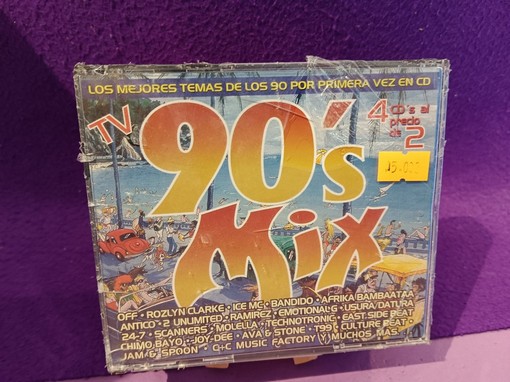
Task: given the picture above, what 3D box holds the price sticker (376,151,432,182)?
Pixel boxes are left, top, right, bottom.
[{"bbox_3d":[0.061,-0.010,0.157,0.022,0.012,0.001,-1,11,-6],"label":"price sticker"}]

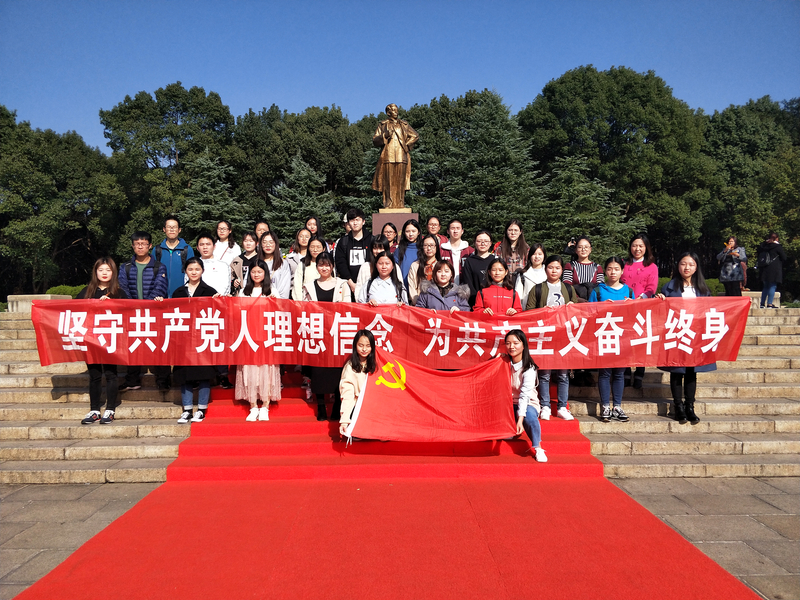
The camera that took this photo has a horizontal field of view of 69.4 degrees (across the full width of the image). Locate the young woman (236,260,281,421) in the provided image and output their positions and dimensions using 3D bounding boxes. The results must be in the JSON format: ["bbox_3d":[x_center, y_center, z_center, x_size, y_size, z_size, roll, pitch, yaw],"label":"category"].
[{"bbox_3d":[-1.412,0.413,5.746,0.450,1.610,0.340,0,0,-1],"label":"young woman"}]

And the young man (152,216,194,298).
[{"bbox_3d":[-2.768,-0.132,7.047,0.470,1.773,0.340,0,0,-1],"label":"young man"}]

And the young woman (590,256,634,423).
[{"bbox_3d":[2.049,0.368,5.560,0.430,1.573,0.360,0,0,8],"label":"young woman"}]

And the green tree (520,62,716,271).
[{"bbox_3d":[10.588,-5.436,28.000,9.700,11.800,9.000,0,-1,-1],"label":"green tree"}]

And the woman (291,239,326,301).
[{"bbox_3d":[-0.983,0.145,6.420,0.470,1.670,0.320,0,-1,-4],"label":"woman"}]

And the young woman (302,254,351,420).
[{"bbox_3d":[-0.708,0.357,5.518,0.470,1.622,0.380,0,0,-3],"label":"young woman"}]

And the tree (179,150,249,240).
[{"bbox_3d":[-8.156,-2.977,25.000,3.500,6.950,3.400,0,-1,-1],"label":"tree"}]

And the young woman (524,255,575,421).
[{"bbox_3d":[1.441,0.360,5.550,0.470,1.595,0.380,0,0,5],"label":"young woman"}]

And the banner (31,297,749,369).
[{"bbox_3d":[-0.068,0.317,5.560,6.823,0.693,0.220,0,0,-1],"label":"banner"}]

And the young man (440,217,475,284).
[{"bbox_3d":[0.716,-0.140,7.133,0.470,1.707,0.320,0,0,-1],"label":"young man"}]

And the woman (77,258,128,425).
[{"bbox_3d":[-2.984,0.406,5.777,0.460,1.641,0.340,0,0,-1],"label":"woman"}]

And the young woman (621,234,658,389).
[{"bbox_3d":[2.649,0.112,6.390,0.460,1.700,0.320,0,-1,7],"label":"young woman"}]

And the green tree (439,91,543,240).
[{"bbox_3d":[3.906,-4.400,25.500,5.000,9.700,4.800,0,-1,-1],"label":"green tree"}]

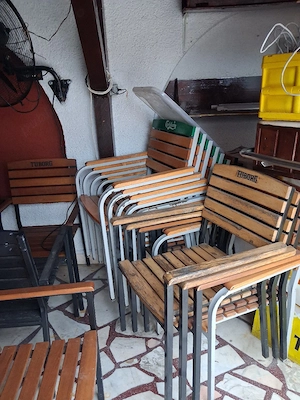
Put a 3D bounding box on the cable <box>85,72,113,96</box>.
[{"bbox_3d":[-0.347,-0.784,2.100,0.180,0.160,0.110,-3,17,-3],"label":"cable"}]

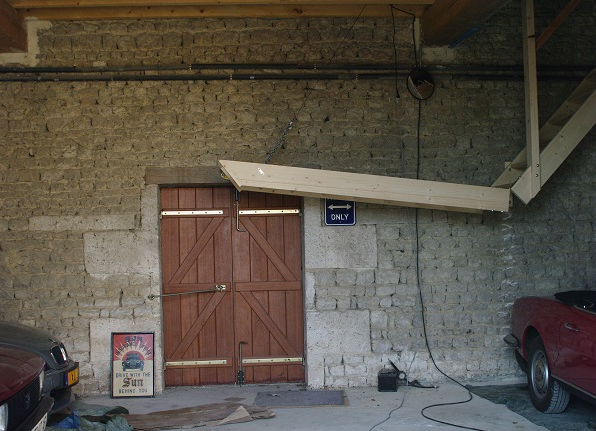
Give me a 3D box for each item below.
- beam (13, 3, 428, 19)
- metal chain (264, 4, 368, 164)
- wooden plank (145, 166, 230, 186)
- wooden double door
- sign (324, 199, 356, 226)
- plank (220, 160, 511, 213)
[{"bbox_3d":[-0.675,-1.988,7.341,3.950,0.060,0.360,-1,-2,-5],"label":"beam"},{"bbox_3d":[0.174,-1.247,7.137,0.040,1.830,0.040,32,-4,-3],"label":"metal chain"},{"bbox_3d":[-0.638,-0.397,7.591,1.730,0.165,0.220,-1,-2,-5],"label":"wooden plank"},{"bbox_3d":[-0.659,0.722,7.777,1.430,2.030,0.070,-1,-2,-5],"label":"wooden double door"},{"bbox_3d":[0.423,-0.122,7.567,0.305,0.455,0.012,-1,-2,-5],"label":"sign"},{"bbox_3d":[0.604,-0.251,6.748,2.620,0.214,0.055,5,-2,-5],"label":"plank"}]

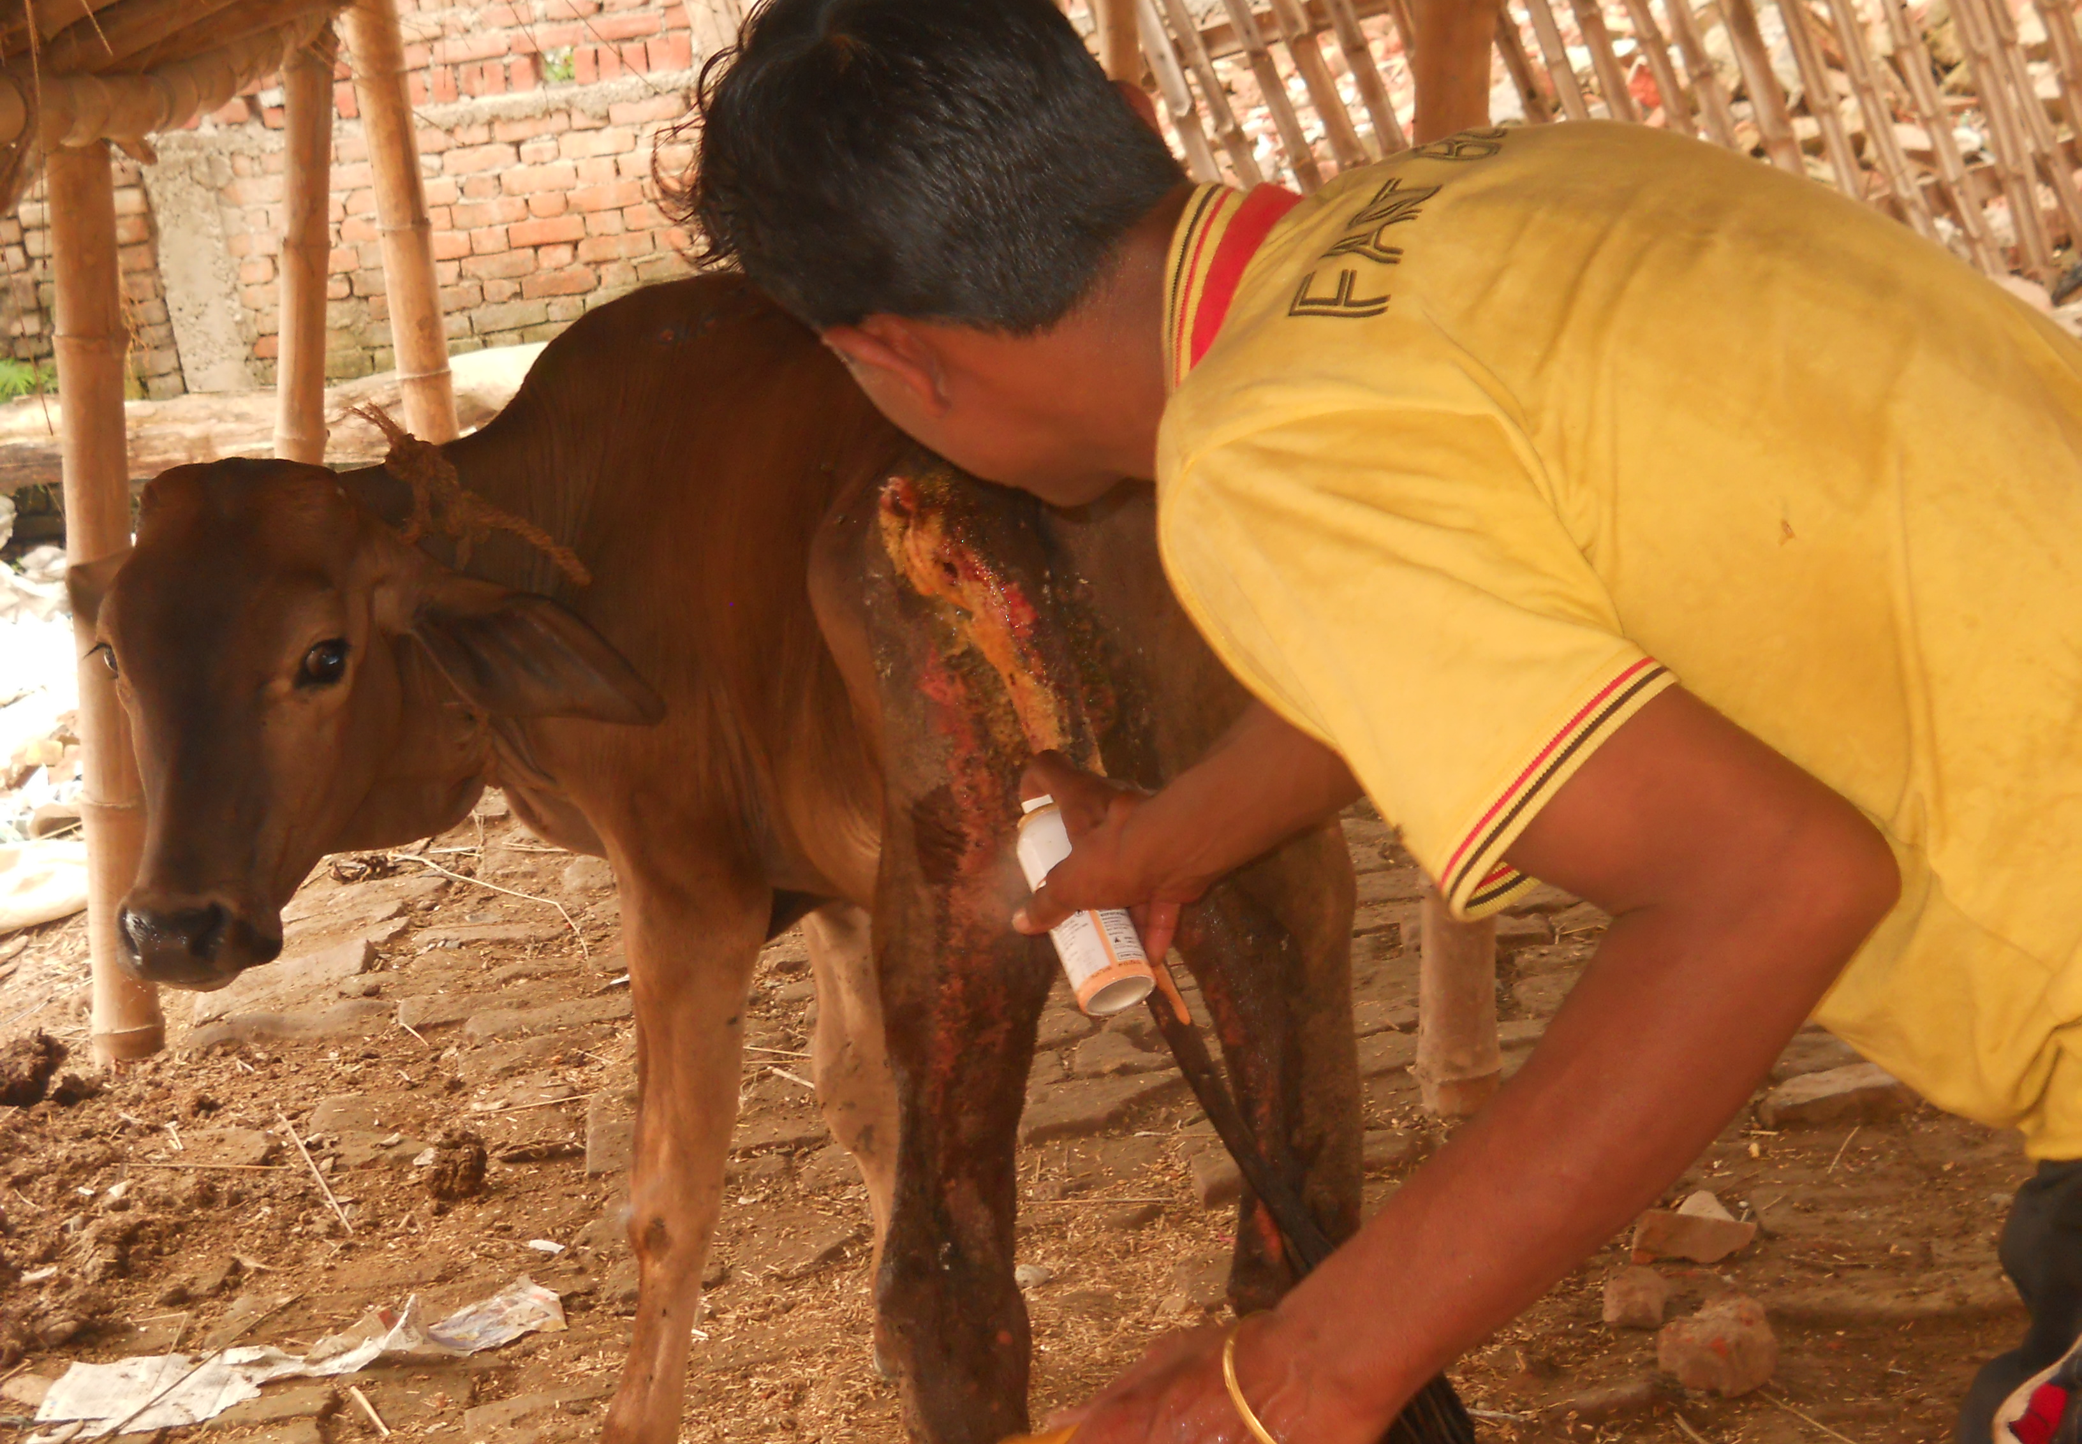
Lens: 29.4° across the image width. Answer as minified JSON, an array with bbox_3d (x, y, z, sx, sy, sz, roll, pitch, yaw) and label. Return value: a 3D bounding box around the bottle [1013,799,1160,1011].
[{"bbox_3d":[0.020,0.095,2.153,0.042,0.131,0.042,-1,-35,-34],"label":"bottle"}]

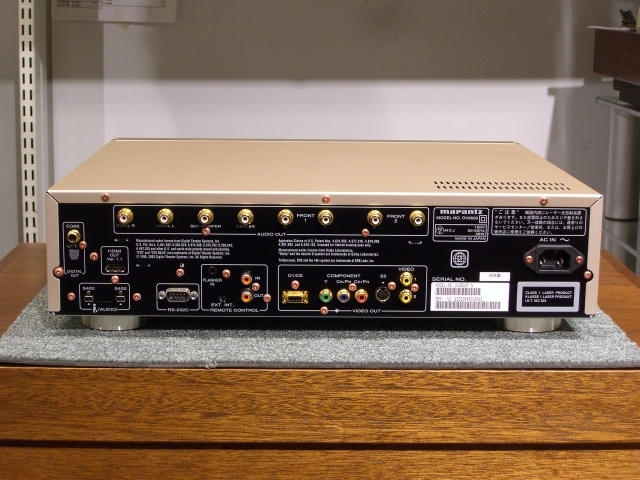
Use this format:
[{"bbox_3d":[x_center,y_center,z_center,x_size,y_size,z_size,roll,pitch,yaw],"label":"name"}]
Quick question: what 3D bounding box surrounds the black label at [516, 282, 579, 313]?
[{"bbox_3d":[0.182,0.045,1.002,0.050,0.024,0.001,0,11,-1],"label":"black label"}]

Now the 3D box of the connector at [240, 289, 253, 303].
[{"bbox_3d":[-0.058,0.044,0.993,0.009,0.009,0.009,0,11,-1],"label":"connector"}]

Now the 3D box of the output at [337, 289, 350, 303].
[{"bbox_3d":[0.019,0.045,1.002,0.010,0.010,0.010,0,11,-1],"label":"output"}]

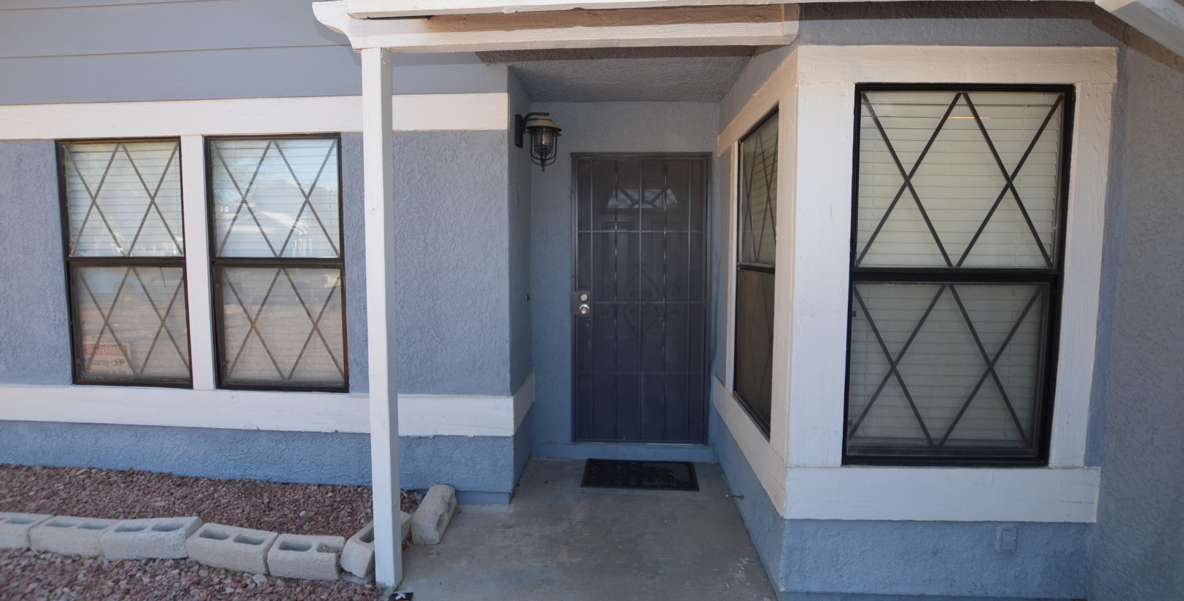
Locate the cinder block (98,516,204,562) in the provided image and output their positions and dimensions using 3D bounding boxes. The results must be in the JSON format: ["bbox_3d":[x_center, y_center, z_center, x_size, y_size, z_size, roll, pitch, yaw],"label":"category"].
[{"bbox_3d":[-2.299,1.249,2.585,0.393,0.145,0.115,0,7,-6],"label":"cinder block"}]

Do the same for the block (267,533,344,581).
[{"bbox_3d":[-1.393,1.262,2.426,0.325,0.145,0.115,1,9,-1],"label":"block"}]

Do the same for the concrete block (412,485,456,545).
[{"bbox_3d":[-0.880,1.200,2.770,0.138,0.119,0.394,1,4,-4],"label":"concrete block"}]

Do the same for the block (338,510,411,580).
[{"bbox_3d":[-1.067,1.222,2.506,0.105,0.140,0.394,15,0,10],"label":"block"}]

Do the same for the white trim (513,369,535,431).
[{"bbox_3d":[-0.469,0.674,3.314,0.040,0.240,0.710,0,4,4],"label":"white trim"}]

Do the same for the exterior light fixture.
[{"bbox_3d":[-0.329,-1.028,3.184,0.285,0.375,0.235,0,4,4],"label":"exterior light fixture"}]

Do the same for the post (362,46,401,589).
[{"bbox_3d":[-0.923,0.114,2.186,0.090,2.370,0.090,0,4,4],"label":"post"}]

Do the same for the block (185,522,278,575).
[{"bbox_3d":[-1.809,1.260,2.501,0.395,0.145,0.115,3,9,5],"label":"block"}]

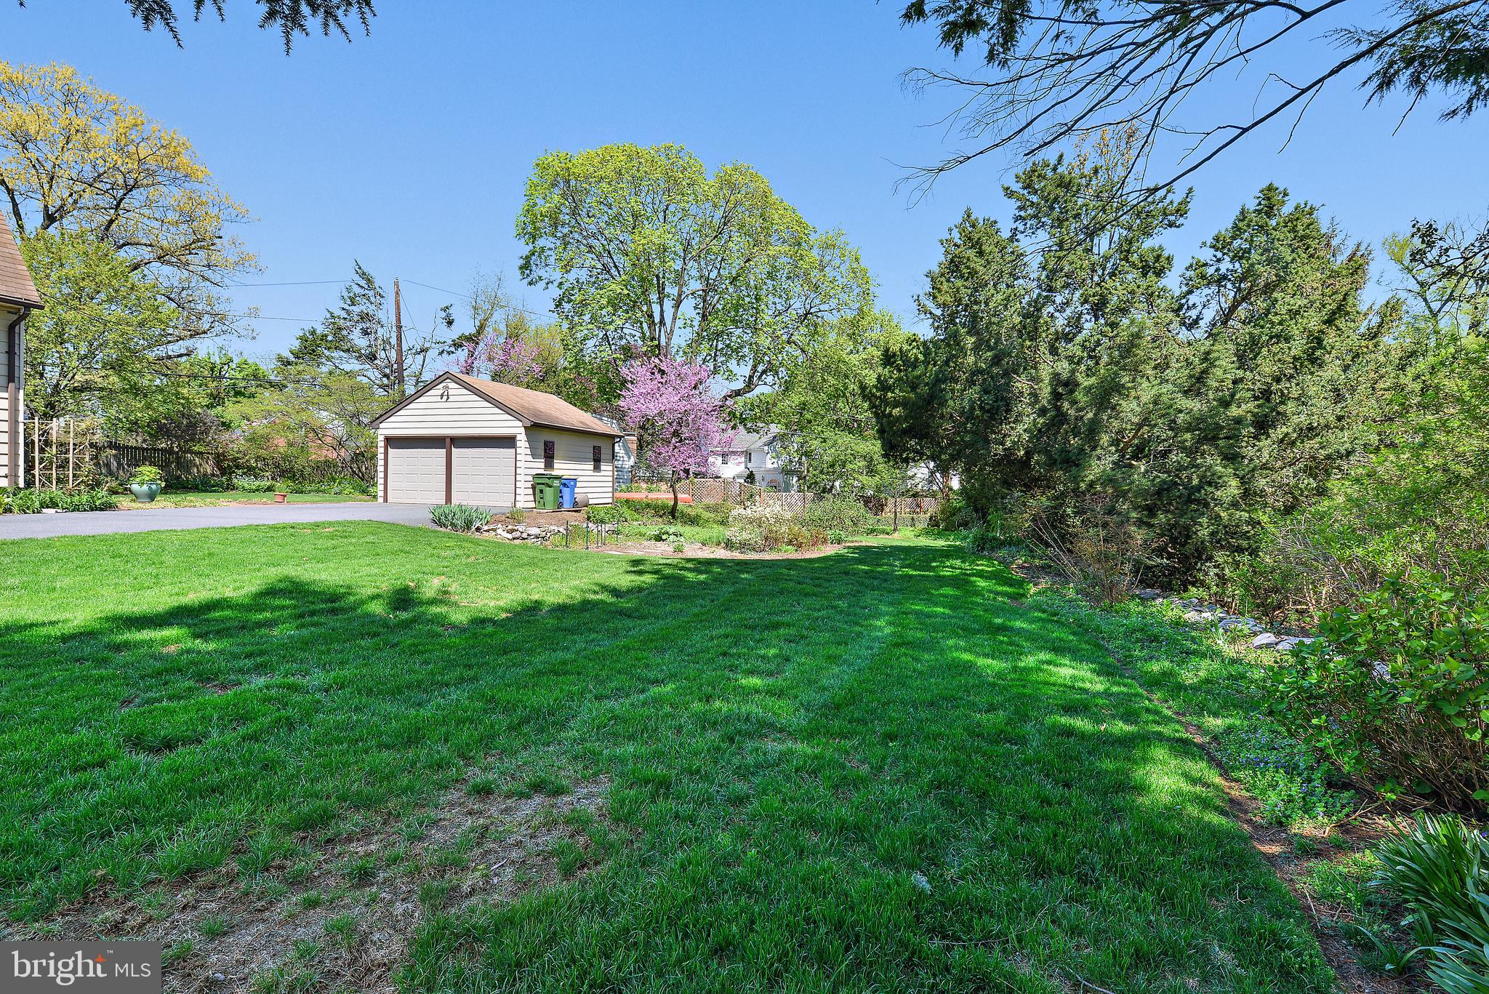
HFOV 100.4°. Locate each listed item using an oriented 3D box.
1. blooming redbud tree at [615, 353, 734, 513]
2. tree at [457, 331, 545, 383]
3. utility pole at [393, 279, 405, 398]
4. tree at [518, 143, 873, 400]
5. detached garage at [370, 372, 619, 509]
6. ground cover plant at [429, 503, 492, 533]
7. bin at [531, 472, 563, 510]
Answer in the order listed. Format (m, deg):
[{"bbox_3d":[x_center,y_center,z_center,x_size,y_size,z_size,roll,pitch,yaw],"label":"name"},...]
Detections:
[{"bbox_3d":[-2.040,-1.760,18.600,3.400,4.700,3.200,1,1,-6],"label":"blooming redbud tree"},{"bbox_3d":[-11.300,-3.750,29.000,4.800,7.200,4.500,0,1,-21],"label":"tree"},{"bbox_3d":[-17.100,-5.550,31.000,0.300,10.600,0.300,-3,1,-29],"label":"utility pole"},{"bbox_3d":[-2.650,-8.800,33.500,18.000,18.300,16.000,1,1,-5],"label":"tree"},{"bbox_3d":[-8.540,-1.880,22.300,6.350,4.220,5.650,1,1,19],"label":"detached garage"},{"bbox_3d":[-6.100,0.450,13.300,1.350,0.580,1.050,0,1,-25],"label":"ground cover plant"},{"bbox_3d":[-6.060,-0.170,19.050,0.660,1.090,0.780,1,1,25],"label":"bin"}]

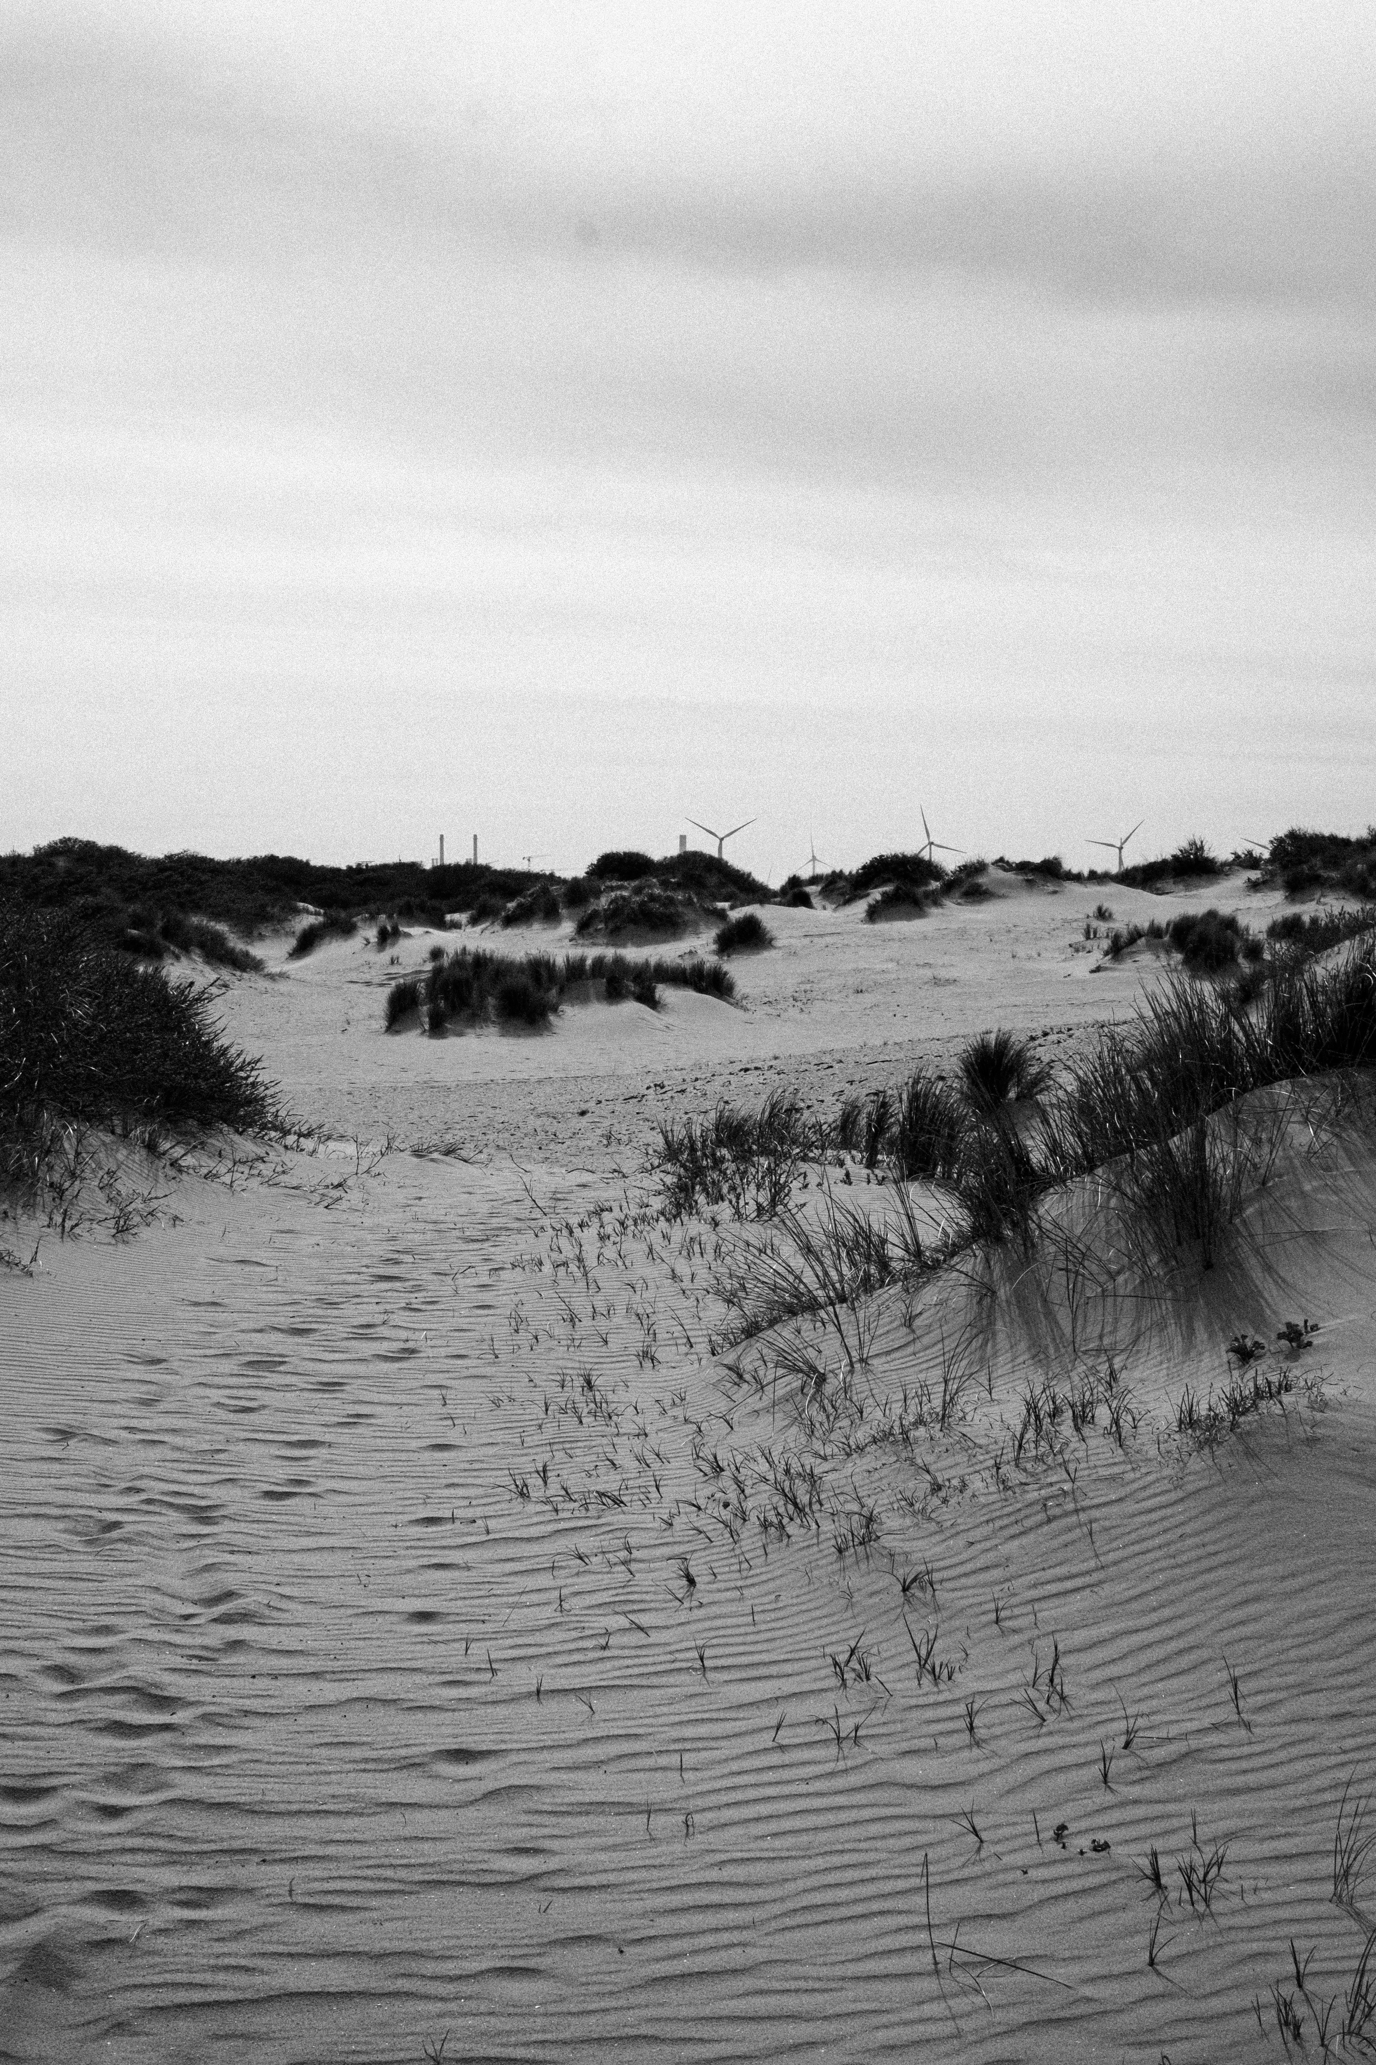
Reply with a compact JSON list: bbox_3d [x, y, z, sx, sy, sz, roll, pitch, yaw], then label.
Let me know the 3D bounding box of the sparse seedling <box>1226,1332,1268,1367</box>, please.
[{"bbox_3d":[1.582,0.897,8.600,0.114,0.093,0.110,0,3,0],"label":"sparse seedling"}]

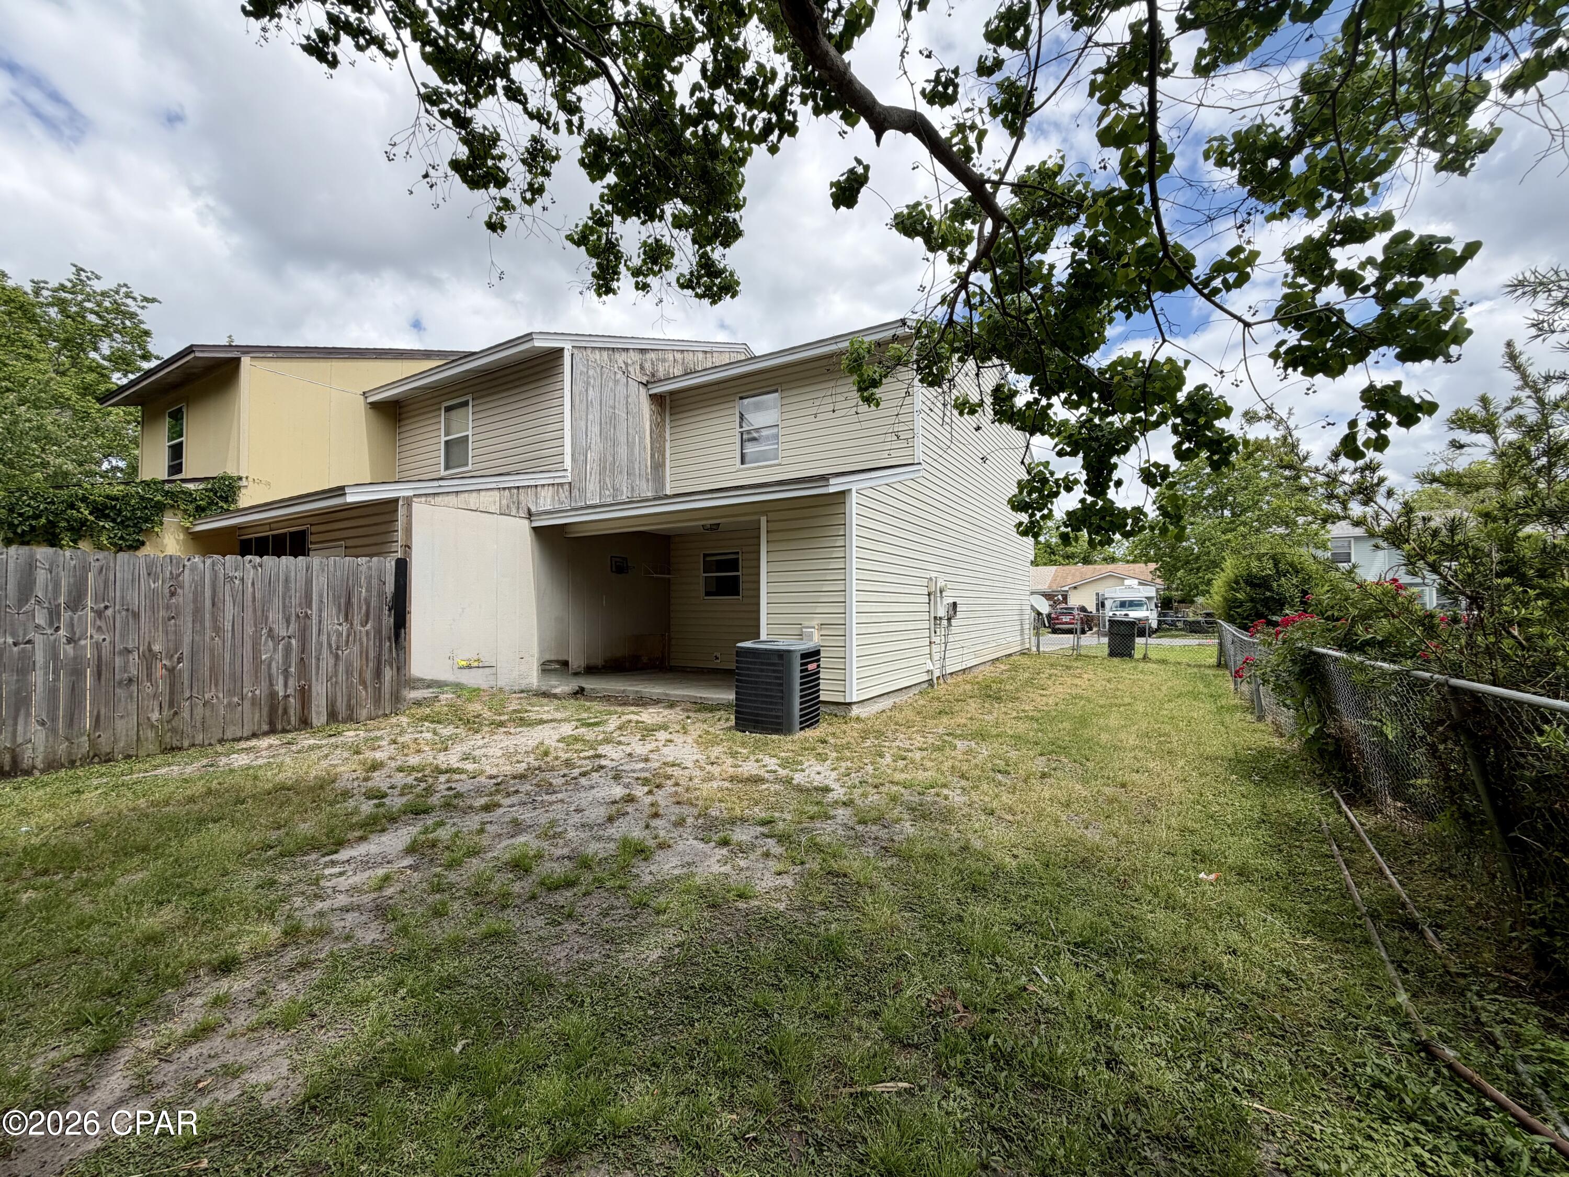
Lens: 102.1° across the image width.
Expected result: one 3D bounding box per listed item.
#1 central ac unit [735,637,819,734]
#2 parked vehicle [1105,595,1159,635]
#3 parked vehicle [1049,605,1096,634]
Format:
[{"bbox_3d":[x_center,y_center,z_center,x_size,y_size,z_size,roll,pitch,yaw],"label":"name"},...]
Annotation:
[{"bbox_3d":[-0.062,1.065,6.900,0.735,0.890,0.735,-1,-2,31],"label":"central ac unit"},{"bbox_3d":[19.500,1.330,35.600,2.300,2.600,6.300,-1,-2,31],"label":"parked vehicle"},{"bbox_3d":[17.700,1.900,38.900,1.850,1.690,4.600,-1,-2,31],"label":"parked vehicle"}]

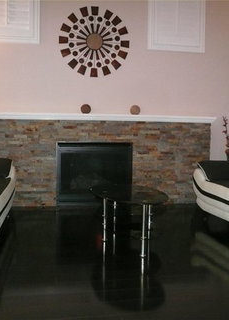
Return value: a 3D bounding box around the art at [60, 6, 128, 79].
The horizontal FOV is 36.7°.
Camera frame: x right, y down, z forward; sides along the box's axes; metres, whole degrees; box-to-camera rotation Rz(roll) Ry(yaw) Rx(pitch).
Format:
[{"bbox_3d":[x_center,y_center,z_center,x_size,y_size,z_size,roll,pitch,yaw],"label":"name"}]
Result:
[{"bbox_3d":[-0.258,-1.548,4.520,0.910,0.905,0.040,0,3,-8],"label":"art"}]

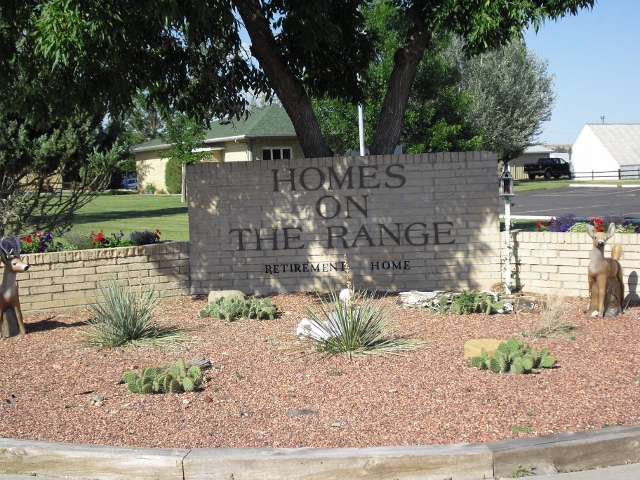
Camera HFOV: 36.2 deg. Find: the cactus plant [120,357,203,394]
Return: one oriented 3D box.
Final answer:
[{"bbox_3d":[-1.051,0.917,6.580,0.550,0.200,0.380,-2,4,0],"label":"cactus plant"}]

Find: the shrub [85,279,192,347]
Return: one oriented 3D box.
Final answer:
[{"bbox_3d":[-1.442,0.570,7.700,0.840,0.520,0.720,-2,4,0],"label":"shrub"}]

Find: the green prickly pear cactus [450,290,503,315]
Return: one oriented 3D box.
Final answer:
[{"bbox_3d":[1.336,0.537,8.420,0.440,0.210,0.360,-2,4,0],"label":"green prickly pear cactus"}]

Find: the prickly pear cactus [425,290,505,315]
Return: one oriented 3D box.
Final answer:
[{"bbox_3d":[1.233,0.537,8.420,0.660,0.210,0.400,-2,4,0],"label":"prickly pear cactus"}]

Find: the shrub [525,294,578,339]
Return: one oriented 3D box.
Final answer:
[{"bbox_3d":[1.800,0.595,7.620,0.420,0.330,0.380,-2,4,0],"label":"shrub"}]

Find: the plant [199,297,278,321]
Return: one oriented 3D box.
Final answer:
[{"bbox_3d":[-0.700,0.589,8.420,0.690,0.210,0.450,-2,4,0],"label":"plant"}]

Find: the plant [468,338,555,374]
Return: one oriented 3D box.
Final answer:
[{"bbox_3d":[1.343,0.808,6.800,0.590,0.220,0.420,-2,4,0],"label":"plant"}]

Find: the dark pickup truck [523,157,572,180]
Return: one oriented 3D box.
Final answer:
[{"bbox_3d":[20.687,-6.304,87.000,5.800,1.920,2.000,-5,5,-43],"label":"dark pickup truck"}]

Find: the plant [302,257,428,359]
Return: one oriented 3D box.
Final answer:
[{"bbox_3d":[0.320,0.496,7.200,0.930,0.720,0.850,-2,4,0],"label":"plant"}]

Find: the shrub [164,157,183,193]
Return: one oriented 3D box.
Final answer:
[{"bbox_3d":[-8.909,-3.949,60.000,1.250,2.350,1.300,-2,4,0],"label":"shrub"}]

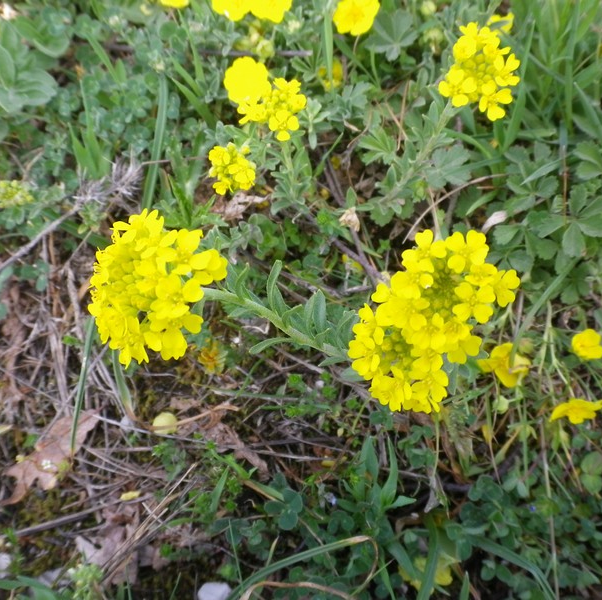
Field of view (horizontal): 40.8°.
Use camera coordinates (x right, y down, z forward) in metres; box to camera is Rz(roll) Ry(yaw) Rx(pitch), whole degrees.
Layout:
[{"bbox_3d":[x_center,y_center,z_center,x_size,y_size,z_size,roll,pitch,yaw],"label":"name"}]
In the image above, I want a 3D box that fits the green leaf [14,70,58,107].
[{"bbox_3d":[-0.163,-0.131,0.500,0.025,0.007,0.027,-5,65,-9],"label":"green leaf"}]

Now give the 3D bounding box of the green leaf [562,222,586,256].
[{"bbox_3d":[0.143,-0.032,0.425,0.011,0.004,0.021,4,65,10],"label":"green leaf"}]

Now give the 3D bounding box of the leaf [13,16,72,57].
[{"bbox_3d":[-0.150,-0.152,0.471,0.032,0.010,0.017,34,71,6],"label":"leaf"}]

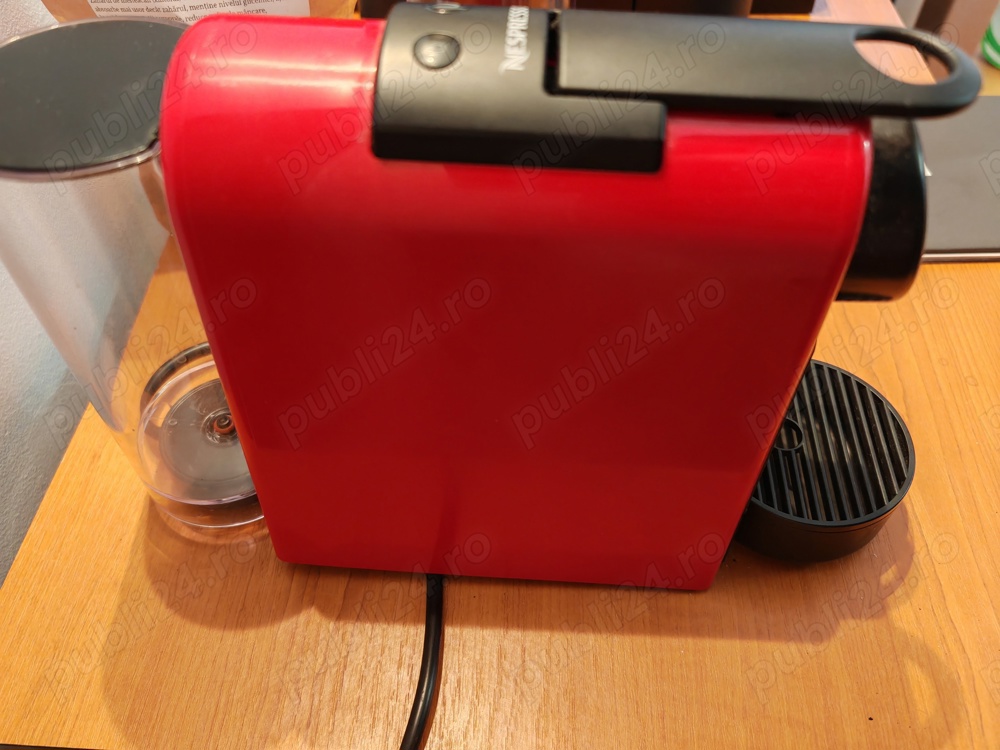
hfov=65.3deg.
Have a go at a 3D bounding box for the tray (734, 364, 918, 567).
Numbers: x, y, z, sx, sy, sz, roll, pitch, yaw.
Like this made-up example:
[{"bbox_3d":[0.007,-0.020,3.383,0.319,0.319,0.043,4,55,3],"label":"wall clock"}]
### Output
[{"bbox_3d":[0.122,0.033,0.323,0.081,0.031,0.081,3,51,3],"label":"tray"}]

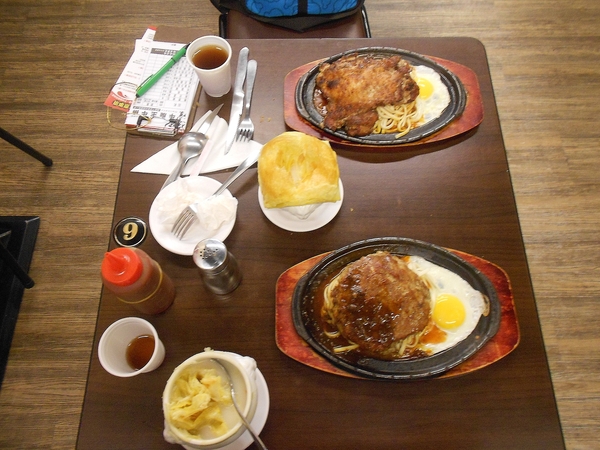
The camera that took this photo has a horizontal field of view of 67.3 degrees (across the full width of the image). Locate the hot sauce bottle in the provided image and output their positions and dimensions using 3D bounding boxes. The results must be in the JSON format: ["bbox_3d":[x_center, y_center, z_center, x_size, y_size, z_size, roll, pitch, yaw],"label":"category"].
[{"bbox_3d":[-0.219,0.069,0.589,0.070,0.158,0.070,0,68,0],"label":"hot sauce bottle"}]

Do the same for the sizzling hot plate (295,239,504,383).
[{"bbox_3d":[0.130,0.111,0.621,0.281,0.031,0.193,0,69,0],"label":"sizzling hot plate"}]

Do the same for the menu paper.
[{"bbox_3d":[-0.239,-0.255,0.783,0.154,0.015,0.238,6,69,2],"label":"menu paper"}]

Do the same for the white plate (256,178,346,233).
[{"bbox_3d":[0.002,-0.047,0.711,0.133,0.021,0.133,0,68,0],"label":"white plate"}]

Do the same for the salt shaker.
[{"bbox_3d":[-0.115,0.057,0.626,0.057,0.099,0.057,0,68,0],"label":"salt shaker"}]

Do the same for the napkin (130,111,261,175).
[{"bbox_3d":[-0.175,-0.139,0.755,0.217,0.010,0.123,-11,68,-4],"label":"napkin"}]

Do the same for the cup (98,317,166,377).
[{"bbox_3d":[-0.211,0.163,0.588,0.073,0.075,0.073,0,69,0],"label":"cup"}]

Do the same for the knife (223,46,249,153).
[{"bbox_3d":[-0.106,-0.214,0.768,0.021,0.010,0.217,6,69,2],"label":"knife"}]

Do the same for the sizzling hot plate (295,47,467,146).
[{"bbox_3d":[0.132,-0.212,0.747,0.274,0.031,0.190,-1,69,0],"label":"sizzling hot plate"}]

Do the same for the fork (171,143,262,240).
[{"bbox_3d":[-0.123,-0.051,0.684,0.026,0.020,0.184,43,87,16],"label":"fork"}]

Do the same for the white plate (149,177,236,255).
[{"bbox_3d":[-0.161,-0.014,0.686,0.131,0.021,0.131,0,69,0],"label":"white plate"}]

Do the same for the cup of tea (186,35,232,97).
[{"bbox_3d":[-0.148,-0.265,0.771,0.073,0.076,0.073,0,68,0],"label":"cup of tea"}]

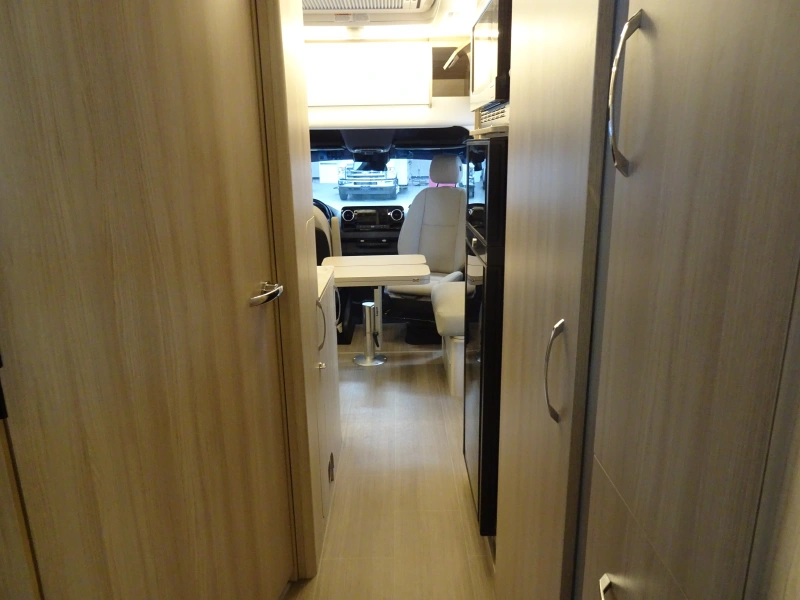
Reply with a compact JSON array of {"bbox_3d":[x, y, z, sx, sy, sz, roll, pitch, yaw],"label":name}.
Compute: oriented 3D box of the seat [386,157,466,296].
[{"bbox_3d":[0.249,-0.586,4.008,0.560,0.950,0.720,6,17,24],"label":"seat"}]

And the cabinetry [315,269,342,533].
[{"bbox_3d":[-0.589,0.370,2.293,0.600,0.870,0.740,-1,15,0],"label":"cabinetry"}]

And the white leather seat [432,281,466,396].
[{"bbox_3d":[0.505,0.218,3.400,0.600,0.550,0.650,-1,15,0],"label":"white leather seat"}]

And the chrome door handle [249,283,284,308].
[{"bbox_3d":[-0.349,-0.014,1.465,0.060,0.040,0.140,5,16,22],"label":"chrome door handle"}]

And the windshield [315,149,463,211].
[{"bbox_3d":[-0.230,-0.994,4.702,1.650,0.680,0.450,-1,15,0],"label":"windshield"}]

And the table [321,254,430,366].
[{"bbox_3d":[-0.156,0.133,3.486,0.660,0.690,0.630,-1,15,0],"label":"table"}]

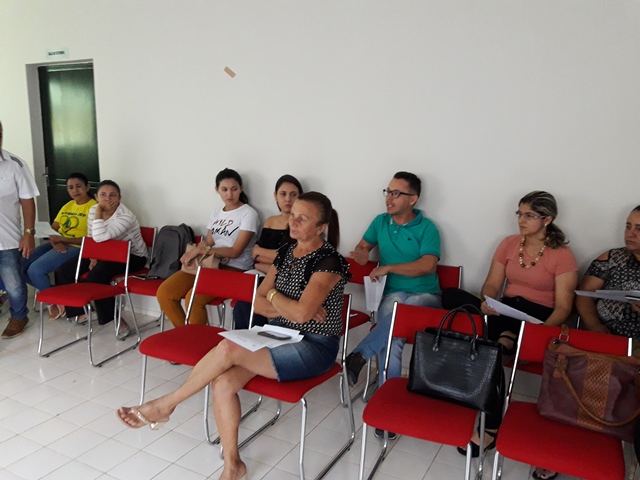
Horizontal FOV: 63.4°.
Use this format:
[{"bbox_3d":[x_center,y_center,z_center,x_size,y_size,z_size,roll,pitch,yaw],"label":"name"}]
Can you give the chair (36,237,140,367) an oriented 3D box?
[{"bbox_3d":[-1.613,0.401,3.623,0.449,0.777,0.497,5,11,18],"label":"chair"}]

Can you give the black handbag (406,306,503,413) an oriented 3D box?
[{"bbox_3d":[0.578,0.495,2.225,0.347,0.357,0.164,7,11,27],"label":"black handbag"}]

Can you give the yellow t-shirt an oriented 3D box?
[{"bbox_3d":[-2.014,-0.116,4.299,0.357,0.463,0.222,5,11,17],"label":"yellow t-shirt"}]

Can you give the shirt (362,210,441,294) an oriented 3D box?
[{"bbox_3d":[0.483,0.080,3.067,0.460,0.490,0.280,11,14,42],"label":"shirt"}]

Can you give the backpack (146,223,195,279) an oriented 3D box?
[{"bbox_3d":[-1.141,0.092,3.909,0.261,0.405,0.183,6,1,21],"label":"backpack"}]

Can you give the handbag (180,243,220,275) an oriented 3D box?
[{"bbox_3d":[-0.809,0.128,3.527,0.261,0.193,0.116,6,11,23],"label":"handbag"}]

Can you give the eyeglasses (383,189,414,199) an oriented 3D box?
[{"bbox_3d":[0.464,-0.265,2.984,0.145,0.048,0.140,4,7,-36],"label":"eyeglasses"}]

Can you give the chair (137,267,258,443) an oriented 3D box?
[{"bbox_3d":[-0.643,0.596,2.862,0.480,0.776,0.525,6,12,25],"label":"chair"}]

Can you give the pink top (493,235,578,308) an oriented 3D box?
[{"bbox_3d":[1.142,0.172,2.732,0.430,0.420,0.270,9,13,37],"label":"pink top"}]

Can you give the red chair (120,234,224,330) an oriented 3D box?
[{"bbox_3d":[-1.213,0.372,3.997,0.480,0.776,0.525,7,12,27],"label":"red chair"}]

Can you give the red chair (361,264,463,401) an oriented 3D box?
[{"bbox_3d":[0.565,0.566,3.081,0.449,0.777,0.497,6,11,24],"label":"red chair"}]

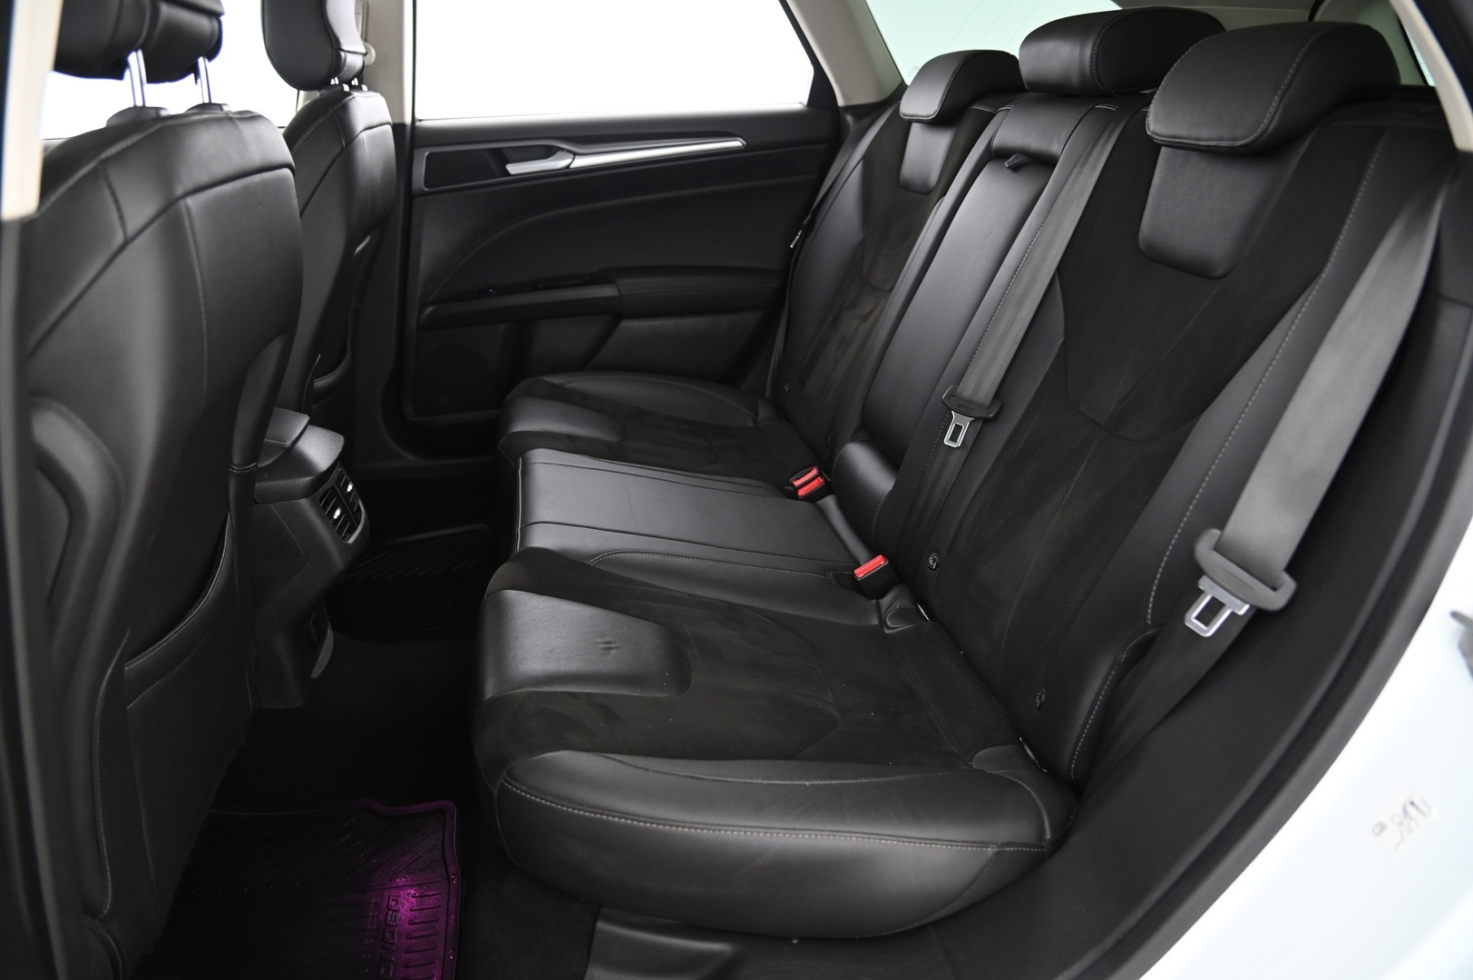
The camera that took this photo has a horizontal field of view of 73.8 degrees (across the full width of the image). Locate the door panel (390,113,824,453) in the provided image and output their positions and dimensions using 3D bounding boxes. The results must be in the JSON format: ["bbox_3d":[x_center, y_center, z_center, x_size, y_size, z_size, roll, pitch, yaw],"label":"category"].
[{"bbox_3d":[-0.223,-0.401,1.887,0.810,0.620,0.120,-5,23,-10],"label":"door panel"}]

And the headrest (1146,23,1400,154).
[{"bbox_3d":[0.494,-0.367,0.893,0.175,0.115,0.190,-5,23,-10],"label":"headrest"}]

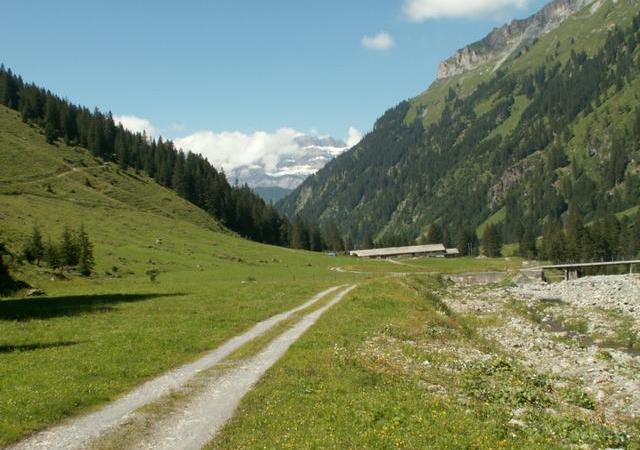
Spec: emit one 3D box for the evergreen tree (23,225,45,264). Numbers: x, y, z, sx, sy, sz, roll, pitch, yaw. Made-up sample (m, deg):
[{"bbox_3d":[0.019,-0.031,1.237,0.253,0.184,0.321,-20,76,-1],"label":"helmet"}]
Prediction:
[{"bbox_3d":[-46.488,3.245,105.000,3.391,6.328,3.391,-3,-3,0],"label":"evergreen tree"}]

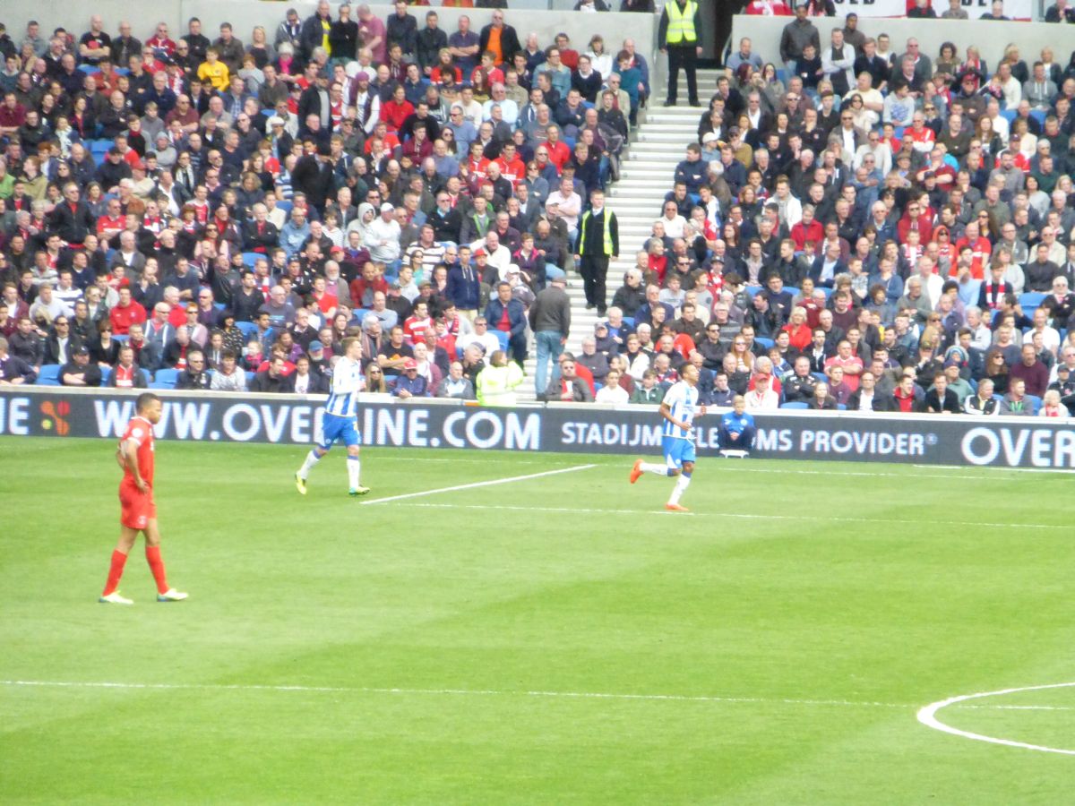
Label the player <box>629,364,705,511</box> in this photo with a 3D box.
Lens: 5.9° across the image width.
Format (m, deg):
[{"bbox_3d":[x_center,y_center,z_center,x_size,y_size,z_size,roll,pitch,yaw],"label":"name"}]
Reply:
[{"bbox_3d":[1.459,0.387,117.200,0.820,1.650,0.520,2,2,22],"label":"player"}]

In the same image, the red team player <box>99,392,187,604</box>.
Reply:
[{"bbox_3d":[-3.498,0.847,92.600,0.780,1.870,0.560,2,2,13],"label":"red team player"}]

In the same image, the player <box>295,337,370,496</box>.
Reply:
[{"bbox_3d":[-2.333,0.158,118.900,0.830,1.800,0.520,2,2,18],"label":"player"}]

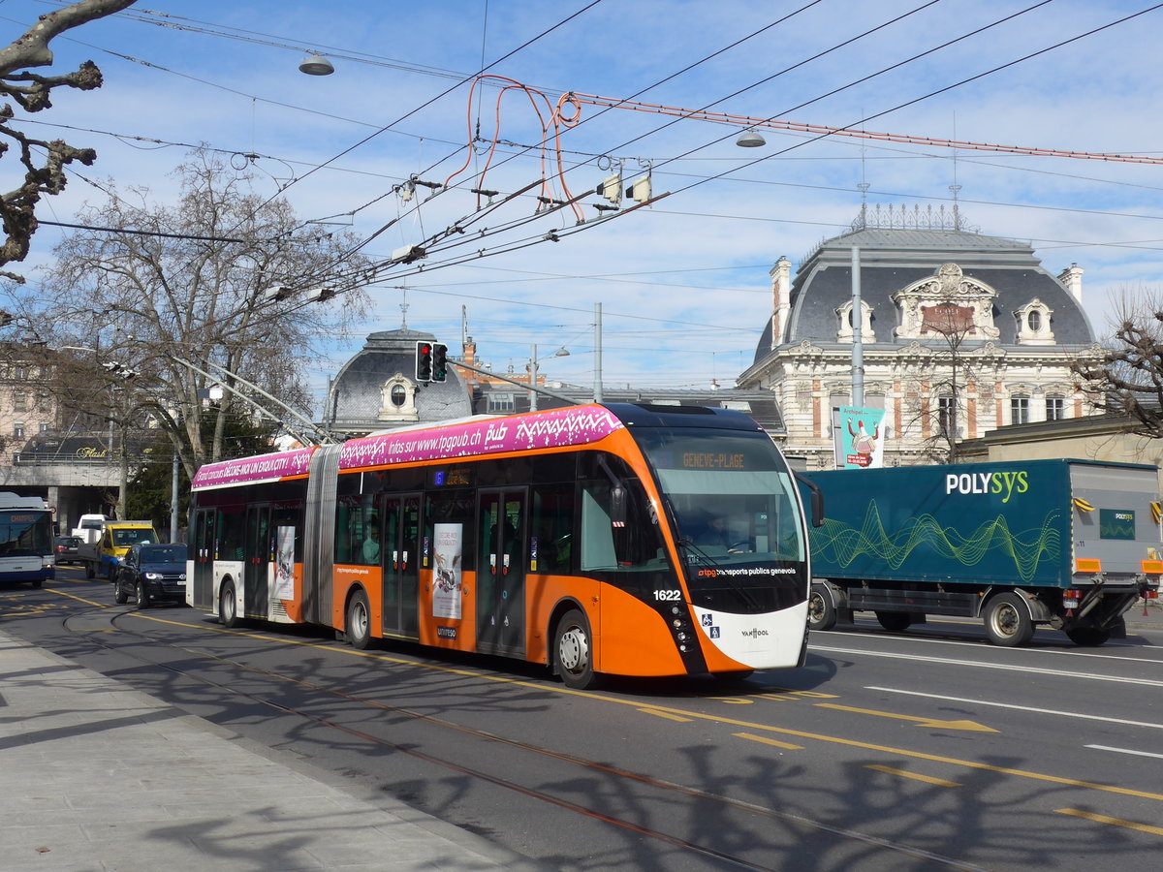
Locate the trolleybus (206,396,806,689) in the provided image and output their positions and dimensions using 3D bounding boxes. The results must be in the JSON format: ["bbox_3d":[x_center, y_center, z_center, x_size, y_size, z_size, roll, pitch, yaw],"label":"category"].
[{"bbox_3d":[-2.720,1.720,24.350,2.550,3.400,18.610,2,-4,-30],"label":"trolleybus"}]

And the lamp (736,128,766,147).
[{"bbox_3d":[2.444,-4.317,21.307,0.420,0.210,0.420,0,-4,0],"label":"lamp"}]

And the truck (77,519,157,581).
[{"bbox_3d":[-17.250,4.330,55.600,1.950,2.150,5.400,2,-5,-32],"label":"truck"}]

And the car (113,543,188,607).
[{"bbox_3d":[-11.400,3.750,40.300,1.920,1.720,4.750,2,-4,-27],"label":"car"}]

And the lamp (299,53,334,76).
[{"bbox_3d":[-3.147,-4.461,17.607,0.420,0.210,0.420,0,-4,0],"label":"lamp"}]

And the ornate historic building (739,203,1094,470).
[{"bbox_3d":[19.631,-2.938,88.641,18.300,21.400,16.500,0,-4,-3],"label":"ornate historic building"}]

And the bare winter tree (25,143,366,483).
[{"bbox_3d":[-17.025,-3.182,64.363,15.200,18.600,14.500,0,-4,0],"label":"bare winter tree"}]

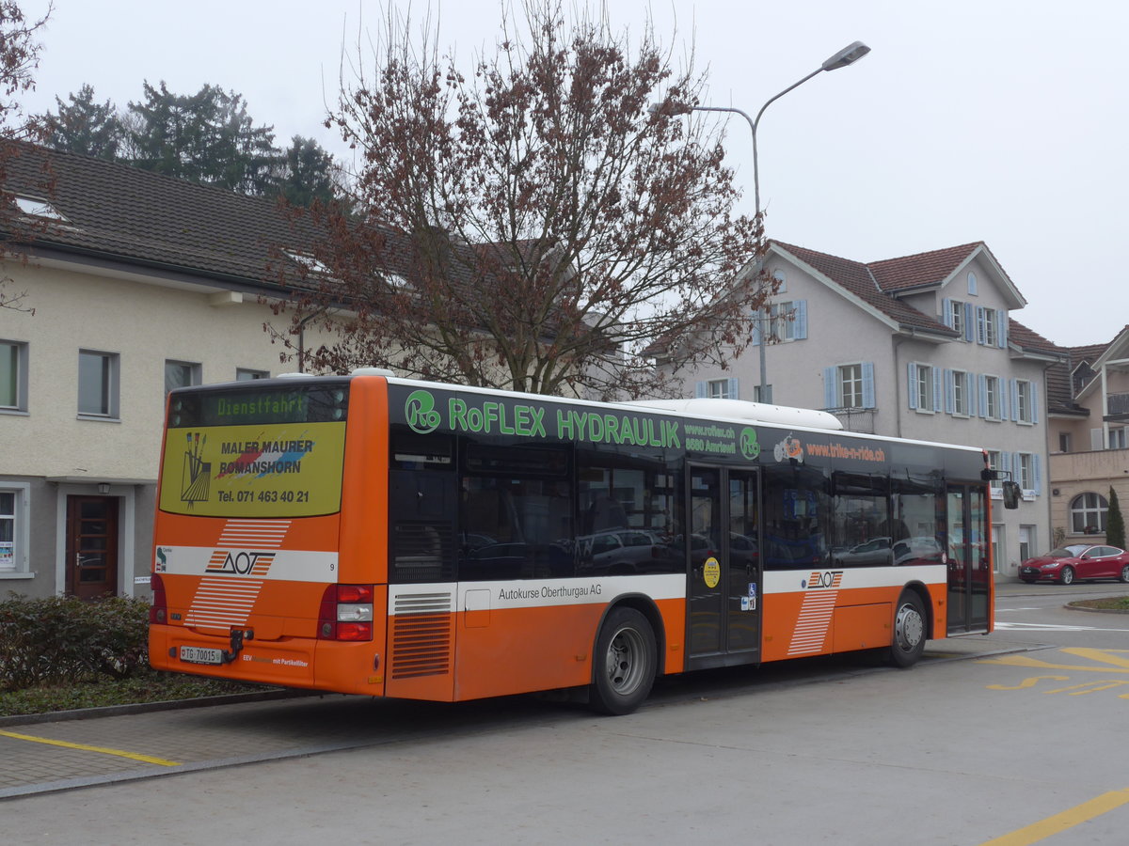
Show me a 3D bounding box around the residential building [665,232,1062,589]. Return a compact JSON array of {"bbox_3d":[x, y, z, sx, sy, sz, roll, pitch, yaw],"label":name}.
[{"bbox_3d":[12.133,-0.158,62.674,12.805,13.199,13.297,-5,-7,43],"label":"residential building"}]

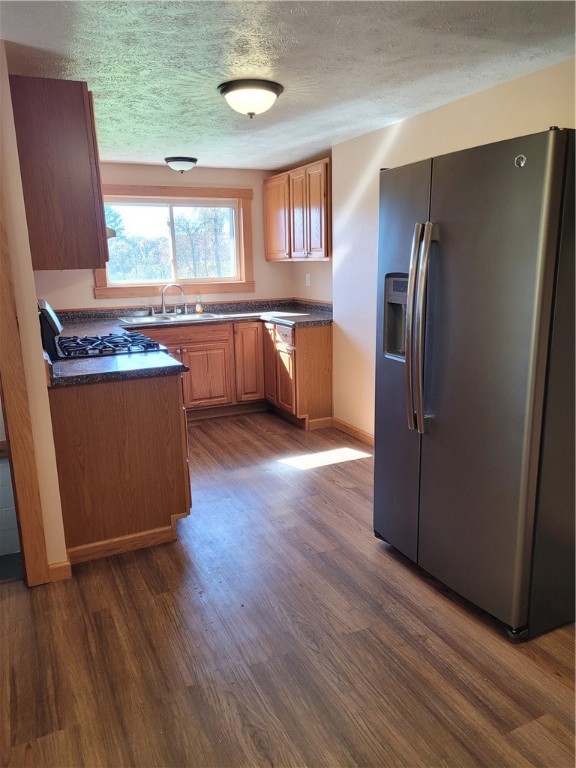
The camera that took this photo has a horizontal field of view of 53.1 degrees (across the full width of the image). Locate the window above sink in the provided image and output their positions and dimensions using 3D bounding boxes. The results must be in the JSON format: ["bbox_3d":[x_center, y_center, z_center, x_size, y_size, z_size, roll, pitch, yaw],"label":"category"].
[{"bbox_3d":[-1.026,-1.318,5.377,1.580,0.973,0.099,-7,13,-27],"label":"window above sink"}]

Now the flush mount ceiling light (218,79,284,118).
[{"bbox_3d":[-0.187,-1.434,2.946,0.337,0.146,0.337,-1,12,0],"label":"flush mount ceiling light"}]

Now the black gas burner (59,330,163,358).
[{"bbox_3d":[-1.067,-0.235,3.344,0.483,0.051,0.680,-7,13,-27],"label":"black gas burner"}]

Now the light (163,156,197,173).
[{"bbox_3d":[-0.900,-1.850,4.910,0.286,0.123,0.286,-7,13,-27],"label":"light"}]

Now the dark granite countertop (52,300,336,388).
[{"bbox_3d":[-0.478,-0.431,4.233,2.630,0.141,2.769,-7,13,-27],"label":"dark granite countertop"}]

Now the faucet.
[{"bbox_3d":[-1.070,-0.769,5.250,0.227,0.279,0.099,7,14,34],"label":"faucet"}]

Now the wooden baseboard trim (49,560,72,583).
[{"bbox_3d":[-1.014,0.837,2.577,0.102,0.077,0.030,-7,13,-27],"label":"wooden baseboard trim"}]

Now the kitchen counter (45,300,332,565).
[{"bbox_3d":[-0.473,-0.013,4.326,2.630,0.997,2.760,-7,13,-27],"label":"kitchen counter"}]

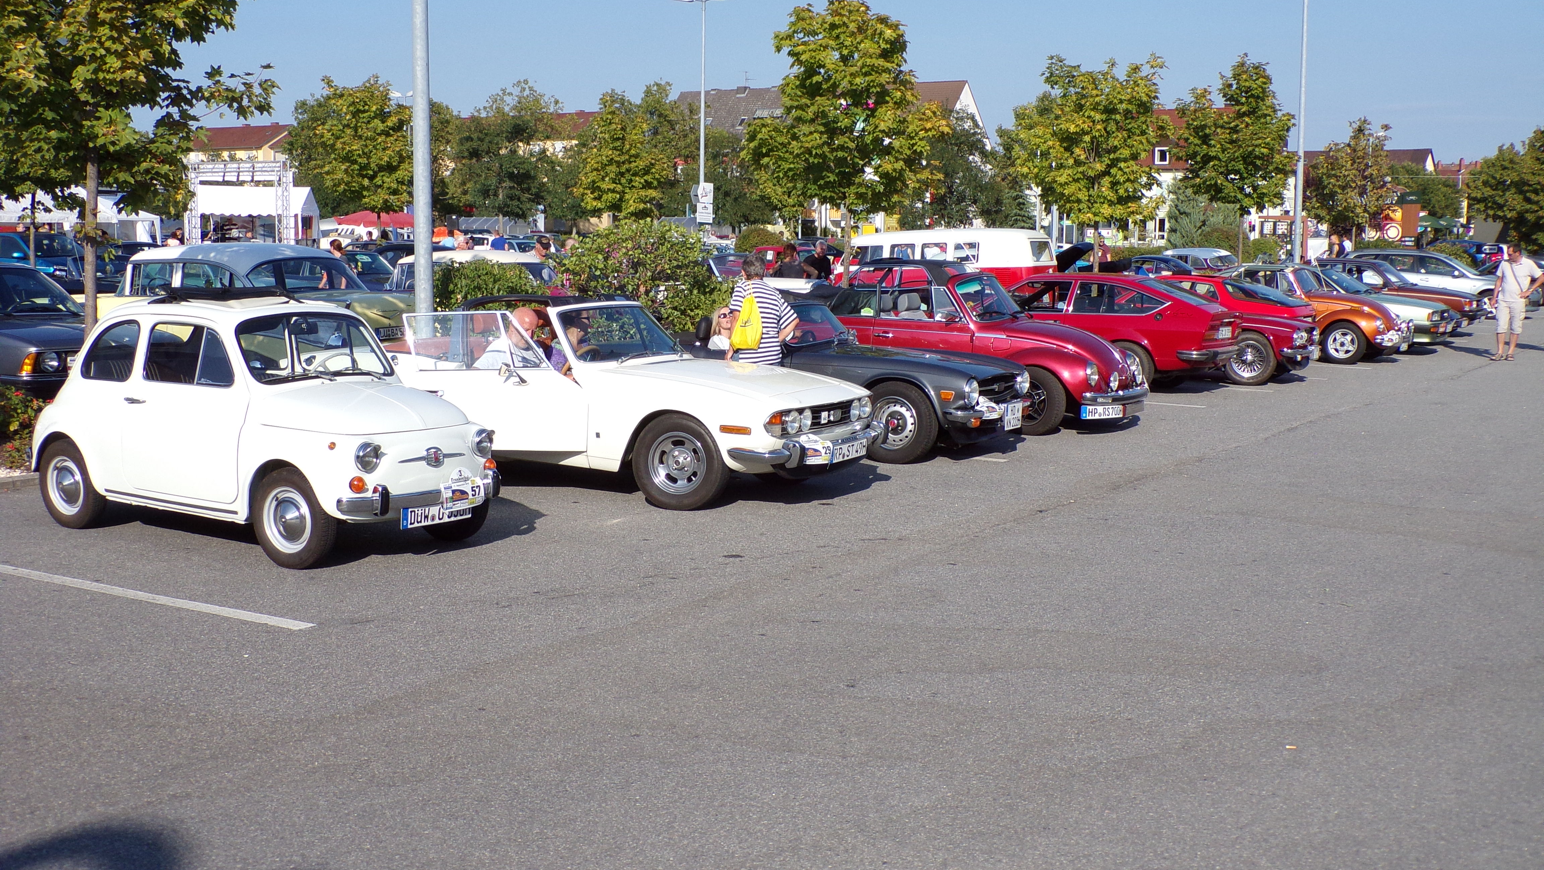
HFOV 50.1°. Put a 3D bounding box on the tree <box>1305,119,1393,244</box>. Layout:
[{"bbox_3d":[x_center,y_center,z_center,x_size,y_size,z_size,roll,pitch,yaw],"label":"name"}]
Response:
[{"bbox_3d":[15.778,-5.949,44.696,2.600,5.180,2.600,4,8,33],"label":"tree"}]

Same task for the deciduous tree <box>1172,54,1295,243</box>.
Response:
[{"bbox_3d":[10.286,-5.361,36.224,2.750,5.870,2.750,4,8,33],"label":"deciduous tree"}]

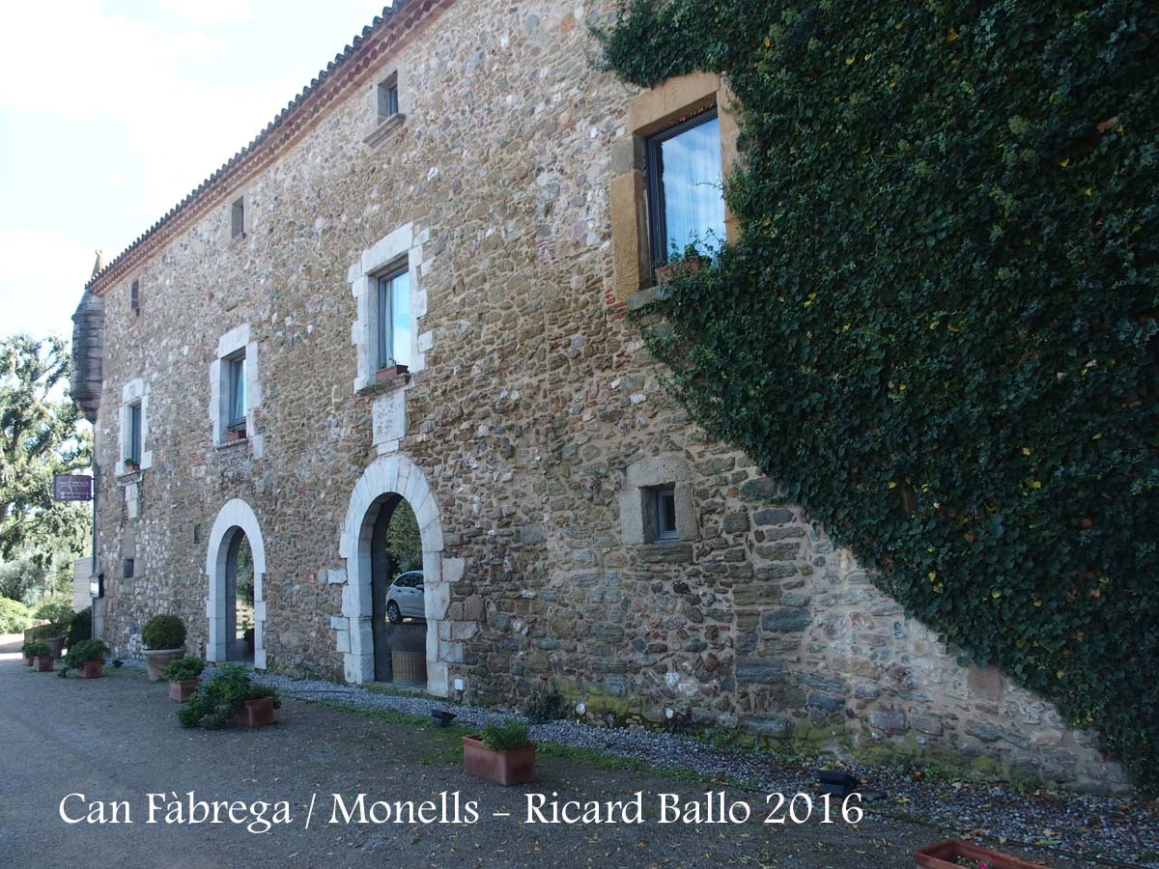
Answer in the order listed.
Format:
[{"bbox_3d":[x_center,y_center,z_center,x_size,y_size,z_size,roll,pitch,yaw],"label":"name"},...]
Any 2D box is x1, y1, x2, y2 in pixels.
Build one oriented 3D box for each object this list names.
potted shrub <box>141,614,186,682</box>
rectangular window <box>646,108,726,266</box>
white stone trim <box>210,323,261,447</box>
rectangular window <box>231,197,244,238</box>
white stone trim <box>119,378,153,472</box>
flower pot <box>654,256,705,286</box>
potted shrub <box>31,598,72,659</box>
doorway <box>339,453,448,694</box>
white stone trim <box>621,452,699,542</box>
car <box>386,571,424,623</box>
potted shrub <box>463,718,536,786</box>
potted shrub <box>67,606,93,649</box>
[{"bbox_3d":[-6.325,3.232,14.265,0.680,0.980,0.680,3,-10,-41],"label":"potted shrub"},{"bbox_3d":[1.066,-2.326,9.142,0.150,1.580,1.050,4,-10,-42],"label":"rectangular window"},{"bbox_3d":[-5.979,-0.771,16.514,0.260,2.080,2.200,3,-10,-41],"label":"white stone trim"},{"bbox_3d":[-6.013,-3.845,16.775,0.200,0.670,0.500,3,-10,-41],"label":"rectangular window"},{"bbox_3d":[-9.689,-0.192,20.576,0.220,1.870,2.200,4,-10,-42],"label":"white stone trim"},{"bbox_3d":[0.956,-1.546,8.781,0.180,0.180,0.530,3,-10,-41],"label":"flower pot"},{"bbox_3d":[-10.970,4.051,19.509,0.780,1.220,0.780,4,-10,-42],"label":"potted shrub"},{"bbox_3d":[-2.329,1.750,12.359,0.420,3.020,2.600,3,-10,-41],"label":"doorway"},{"bbox_3d":[0.806,0.612,9.056,0.220,0.850,0.970,4,-10,-42],"label":"white stone trim"},{"bbox_3d":[-3.592,4.206,24.597,1.700,1.450,3.950,2,-9,-34],"label":"car"},{"bbox_3d":[-0.643,2.411,7.211,0.280,0.425,0.650,2,-9,-34],"label":"potted shrub"},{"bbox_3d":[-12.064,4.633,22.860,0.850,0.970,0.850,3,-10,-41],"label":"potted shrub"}]

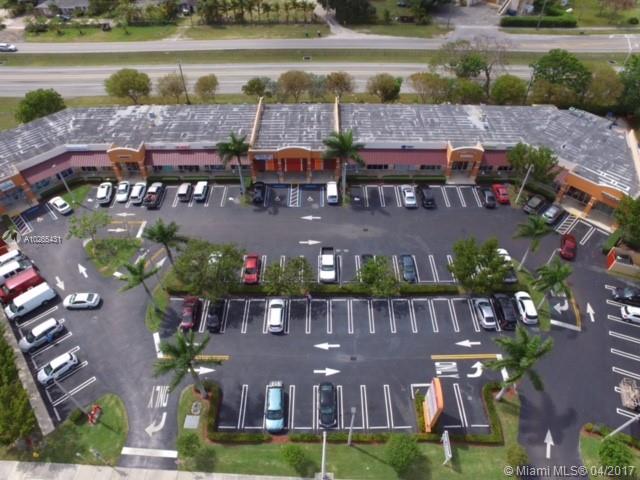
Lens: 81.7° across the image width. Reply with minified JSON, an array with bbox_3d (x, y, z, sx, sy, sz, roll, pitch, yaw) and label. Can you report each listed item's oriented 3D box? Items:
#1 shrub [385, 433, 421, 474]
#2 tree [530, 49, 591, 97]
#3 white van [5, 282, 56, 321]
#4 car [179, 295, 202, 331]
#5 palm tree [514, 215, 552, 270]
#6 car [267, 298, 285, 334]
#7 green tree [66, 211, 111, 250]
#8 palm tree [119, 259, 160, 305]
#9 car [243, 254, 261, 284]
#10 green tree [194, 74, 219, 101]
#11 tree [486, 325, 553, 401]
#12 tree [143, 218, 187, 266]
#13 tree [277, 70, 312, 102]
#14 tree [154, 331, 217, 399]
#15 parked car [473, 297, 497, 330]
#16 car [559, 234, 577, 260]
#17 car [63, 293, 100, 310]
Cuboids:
[{"bbox_3d":[8.280,21.529,37.115,3.400,3.600,3.400,0,50,0],"label":"shrub"},{"bbox_3d":[55.200,-36.218,85.577,11.300,12.800,10.500,0,46,0],"label":"tree"},{"bbox_3d":[-39.775,8.493,50.950,5.600,2.100,2.000,-32,55,-25],"label":"white van"},{"bbox_3d":[-16.945,9.720,48.575,1.800,1.450,4.600,0,50,0],"label":"car"},{"bbox_3d":[28.608,1.376,51.911,5.100,9.200,5.100,0,48,0],"label":"palm tree"},{"bbox_3d":[-5.770,9.922,48.278,1.820,1.600,4.600,0,50,0],"label":"car"},{"bbox_3d":[-34.875,-1.432,56.961,5.400,6.300,5.400,0,48,0],"label":"green tree"},{"bbox_3d":[-22.586,6.407,47.864,4.600,6.800,4.600,0,50,0],"label":"palm tree"},{"bbox_3d":[-10.066,4.069,54.527,1.800,1.500,4.750,1,46,1],"label":"car"},{"bbox_3d":[-26.800,-34.633,87.939,5.300,7.200,5.100,0,46,0],"label":"green tree"},{"bbox_3d":[19.184,14.471,38.815,6.100,11.400,6.100,0,48,0],"label":"tree"},{"bbox_3d":[-21.419,1.480,52.109,4.900,6.600,4.900,0,50,0],"label":"tree"},{"bbox_3d":[-5.538,-35.429,86.410,7.400,7.300,7.400,0,48,0],"label":"tree"},{"bbox_3d":[-12.914,14.765,39.189,5.900,10.900,5.900,0,48,0],"label":"tree"},{"bbox_3d":[22.070,9.529,49.289,1.800,1.450,4.550,0,46,0],"label":"parked car"},{"bbox_3d":[38.803,0.828,57.657,1.800,1.500,4.500,23,50,21],"label":"car"},{"bbox_3d":[-32.051,8.343,49.759,4.750,1.450,1.820,-2,50,-1],"label":"car"}]

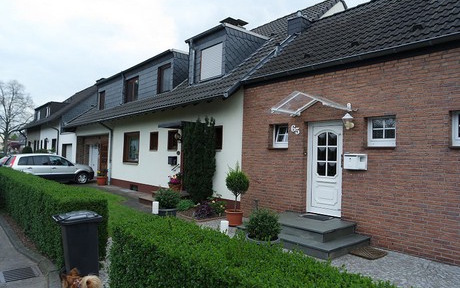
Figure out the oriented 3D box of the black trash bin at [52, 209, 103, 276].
[{"bbox_3d":[-2.339,1.545,4.611,0.570,0.950,0.500,4,-4,-43],"label":"black trash bin"}]

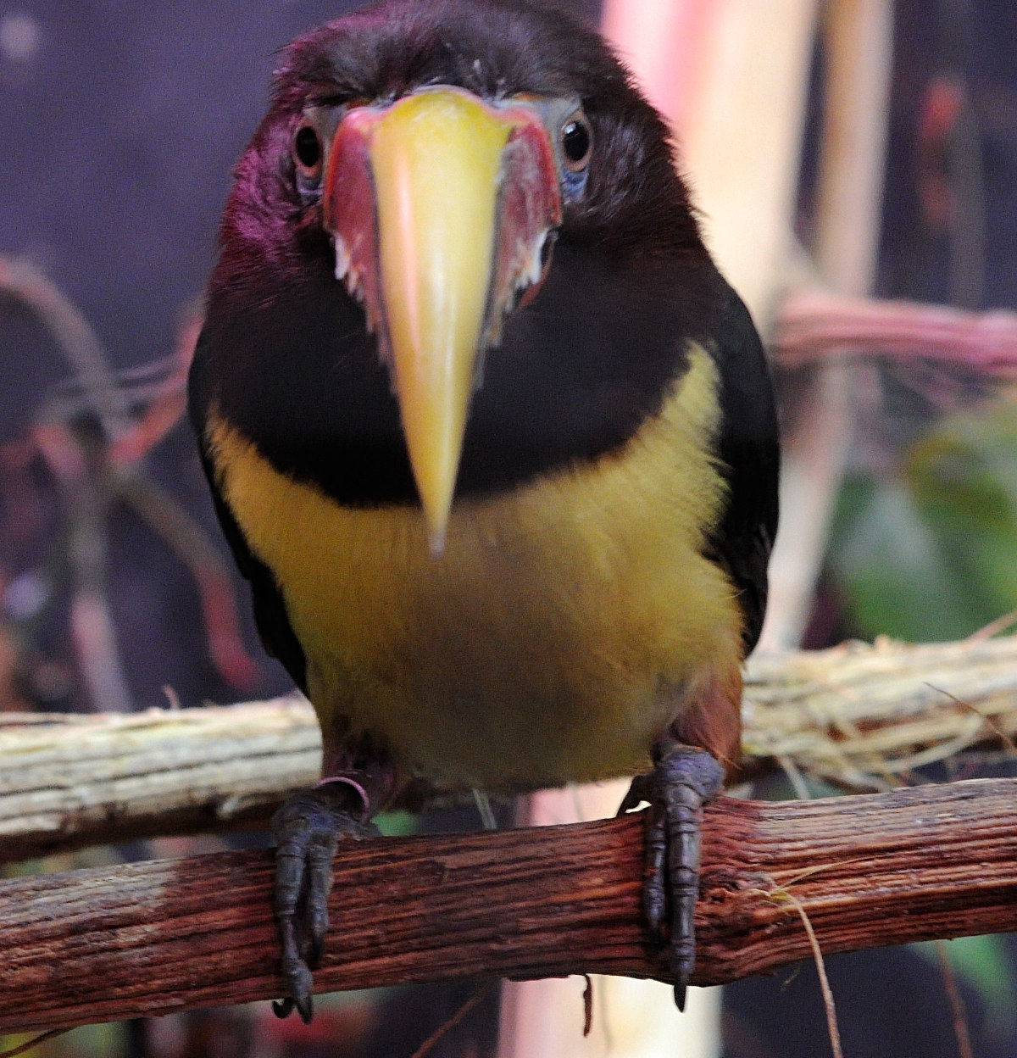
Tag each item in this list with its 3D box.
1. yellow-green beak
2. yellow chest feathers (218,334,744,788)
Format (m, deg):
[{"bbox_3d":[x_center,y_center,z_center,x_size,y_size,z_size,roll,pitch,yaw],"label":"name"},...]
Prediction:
[{"bbox_3d":[-0.009,-0.025,0.450,0.034,0.031,0.085,0,38,0],"label":"yellow-green beak"},{"bbox_3d":[-0.005,0.006,0.487,0.078,0.066,0.048,0,0,6],"label":"yellow chest feathers"}]

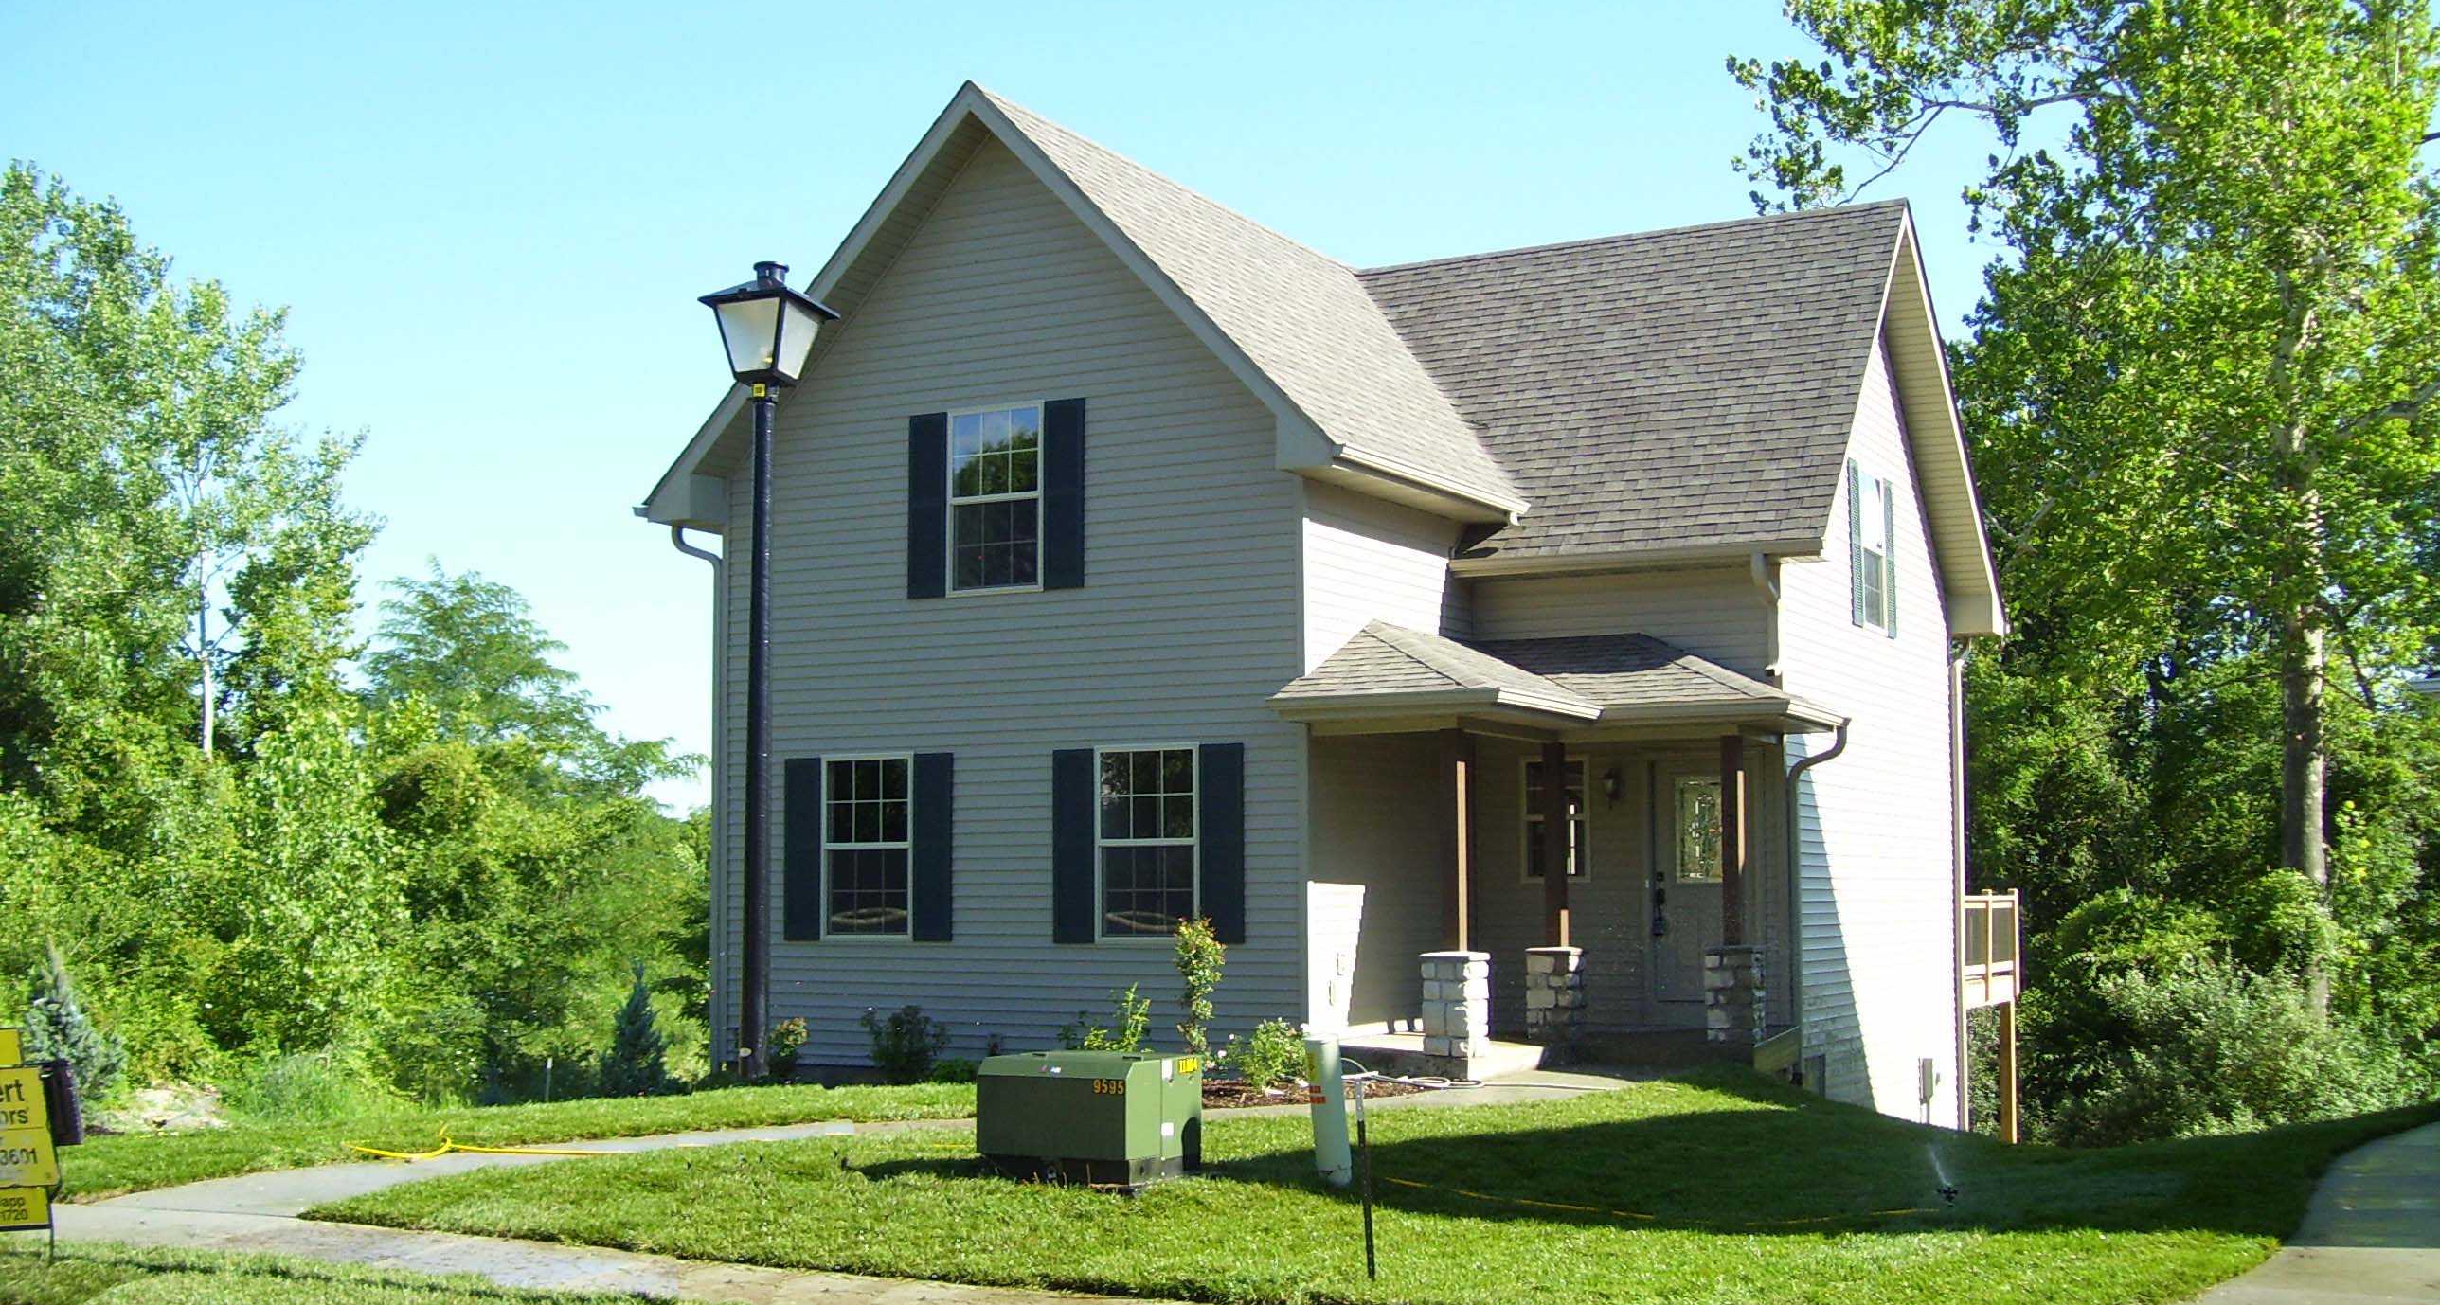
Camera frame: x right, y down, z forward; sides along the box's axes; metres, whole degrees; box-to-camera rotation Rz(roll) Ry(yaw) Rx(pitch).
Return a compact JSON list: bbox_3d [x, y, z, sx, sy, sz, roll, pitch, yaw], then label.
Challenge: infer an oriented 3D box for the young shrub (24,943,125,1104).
[{"bbox_3d":[-7.731,2.541,17.600,0.720,1.250,0.720,-3,-5,26],"label":"young shrub"}]

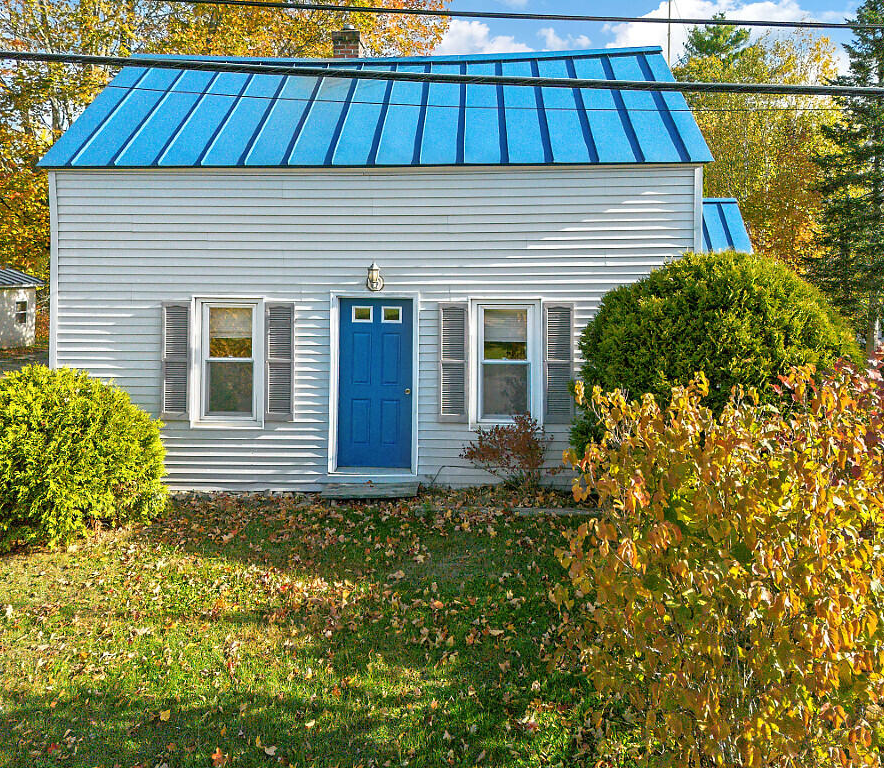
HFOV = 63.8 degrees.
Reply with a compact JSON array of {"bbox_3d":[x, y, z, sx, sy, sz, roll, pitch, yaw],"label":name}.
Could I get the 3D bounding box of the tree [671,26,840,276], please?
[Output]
[{"bbox_3d":[11.100,-6.700,25.000,6.200,11.300,5.800,0,4,0],"label":"tree"}]

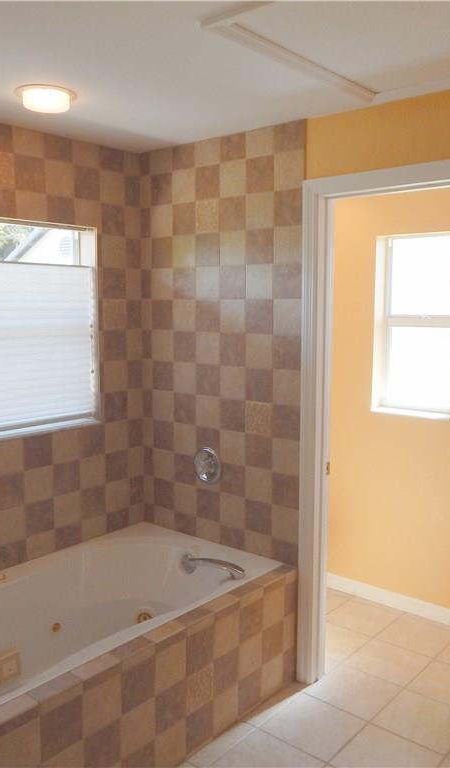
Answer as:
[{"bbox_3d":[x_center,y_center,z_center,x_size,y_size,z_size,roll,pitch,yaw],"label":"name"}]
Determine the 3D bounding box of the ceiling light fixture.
[{"bbox_3d":[-0.640,-1.011,2.339,0.214,0.050,0.214,0,7,0],"label":"ceiling light fixture"}]

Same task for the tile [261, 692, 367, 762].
[{"bbox_3d":[0.360,1.363,2.590,0.301,0.010,0.313,6,9,40],"label":"tile"}]

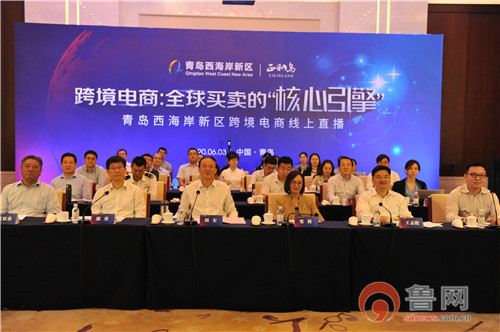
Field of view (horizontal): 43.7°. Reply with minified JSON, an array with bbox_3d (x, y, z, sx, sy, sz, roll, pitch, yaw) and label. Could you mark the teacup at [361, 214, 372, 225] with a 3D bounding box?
[{"bbox_3d":[1.055,0.496,5.707,0.108,0.085,0.108,1,3,-1],"label":"teacup"}]

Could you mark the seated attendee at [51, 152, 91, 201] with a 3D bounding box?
[{"bbox_3d":[-2.279,0.502,7.735,0.540,1.307,0.760,1,3,-1],"label":"seated attendee"}]

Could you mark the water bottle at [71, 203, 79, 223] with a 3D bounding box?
[{"bbox_3d":[-1.550,0.435,5.550,0.064,0.172,0.064,1,3,-3],"label":"water bottle"}]

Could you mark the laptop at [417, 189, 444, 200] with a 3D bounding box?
[{"bbox_3d":[2.199,0.359,7.675,0.325,0.200,0.260,1,3,0],"label":"laptop"}]

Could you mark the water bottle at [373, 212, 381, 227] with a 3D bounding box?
[{"bbox_3d":[1.139,0.459,5.625,0.062,0.168,0.062,1,3,-1],"label":"water bottle"}]

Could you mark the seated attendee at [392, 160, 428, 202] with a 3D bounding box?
[{"bbox_3d":[2.006,0.568,7.800,0.500,1.265,0.750,1,3,3],"label":"seated attendee"}]

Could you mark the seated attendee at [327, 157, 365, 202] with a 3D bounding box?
[{"bbox_3d":[1.234,0.544,7.827,0.520,1.297,0.760,1,3,-1],"label":"seated attendee"}]

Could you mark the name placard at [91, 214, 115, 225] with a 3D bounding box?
[{"bbox_3d":[-1.300,0.471,5.560,0.205,0.090,0.080,1,3,-1],"label":"name placard"}]

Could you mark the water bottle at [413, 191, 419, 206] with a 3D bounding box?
[{"bbox_3d":[1.997,0.395,7.490,0.063,0.172,0.063,1,3,-3],"label":"water bottle"}]

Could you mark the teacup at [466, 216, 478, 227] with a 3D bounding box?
[{"bbox_3d":[2.062,0.500,5.790,0.095,0.105,0.090,1,3,-3],"label":"teacup"}]

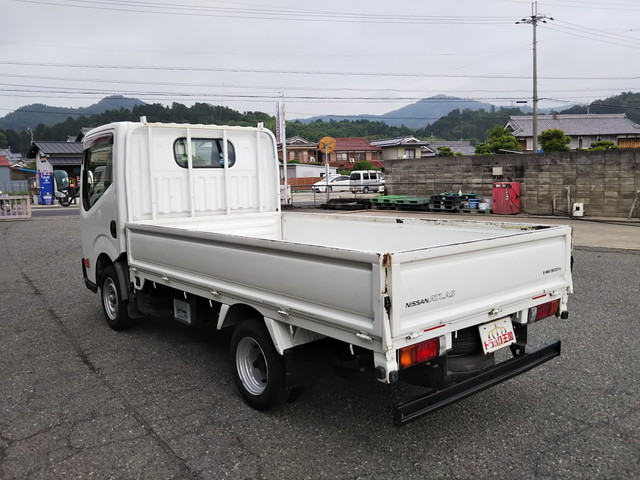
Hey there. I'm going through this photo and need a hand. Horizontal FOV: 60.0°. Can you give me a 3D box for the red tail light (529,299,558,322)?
[{"bbox_3d":[1.373,0.445,3.476,0.345,0.100,0.080,-7,8,-39],"label":"red tail light"}]

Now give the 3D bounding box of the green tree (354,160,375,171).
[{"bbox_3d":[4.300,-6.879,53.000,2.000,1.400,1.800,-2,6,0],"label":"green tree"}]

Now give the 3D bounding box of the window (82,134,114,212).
[{"bbox_3d":[-2.212,-0.662,5.603,0.070,0.740,0.850,0,4,-39],"label":"window"}]

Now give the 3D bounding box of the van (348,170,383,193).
[{"bbox_3d":[4.154,-5.019,48.000,3.400,1.880,1.480,-8,9,-44],"label":"van"}]

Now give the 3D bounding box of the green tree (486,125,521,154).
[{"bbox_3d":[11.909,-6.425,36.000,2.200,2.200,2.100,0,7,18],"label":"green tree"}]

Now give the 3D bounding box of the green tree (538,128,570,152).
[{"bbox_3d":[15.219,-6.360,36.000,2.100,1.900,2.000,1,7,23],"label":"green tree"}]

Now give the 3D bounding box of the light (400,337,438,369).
[{"bbox_3d":[0.469,0.553,2.741,0.305,0.100,0.075,-7,8,-39],"label":"light"}]

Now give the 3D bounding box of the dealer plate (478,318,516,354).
[{"bbox_3d":[1.076,0.572,3.335,0.328,0.165,0.020,-7,-6,-39],"label":"dealer plate"}]

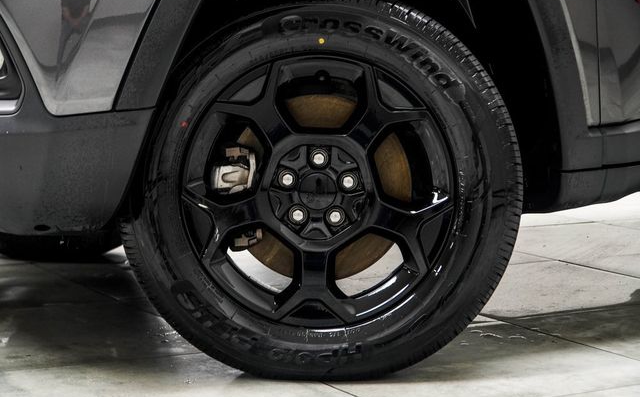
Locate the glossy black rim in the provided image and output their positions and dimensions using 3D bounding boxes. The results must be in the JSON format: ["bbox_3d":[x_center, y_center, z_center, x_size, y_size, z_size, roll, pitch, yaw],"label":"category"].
[{"bbox_3d":[0.000,-0.022,2.614,0.464,0.464,0.190,1,6,2],"label":"glossy black rim"}]

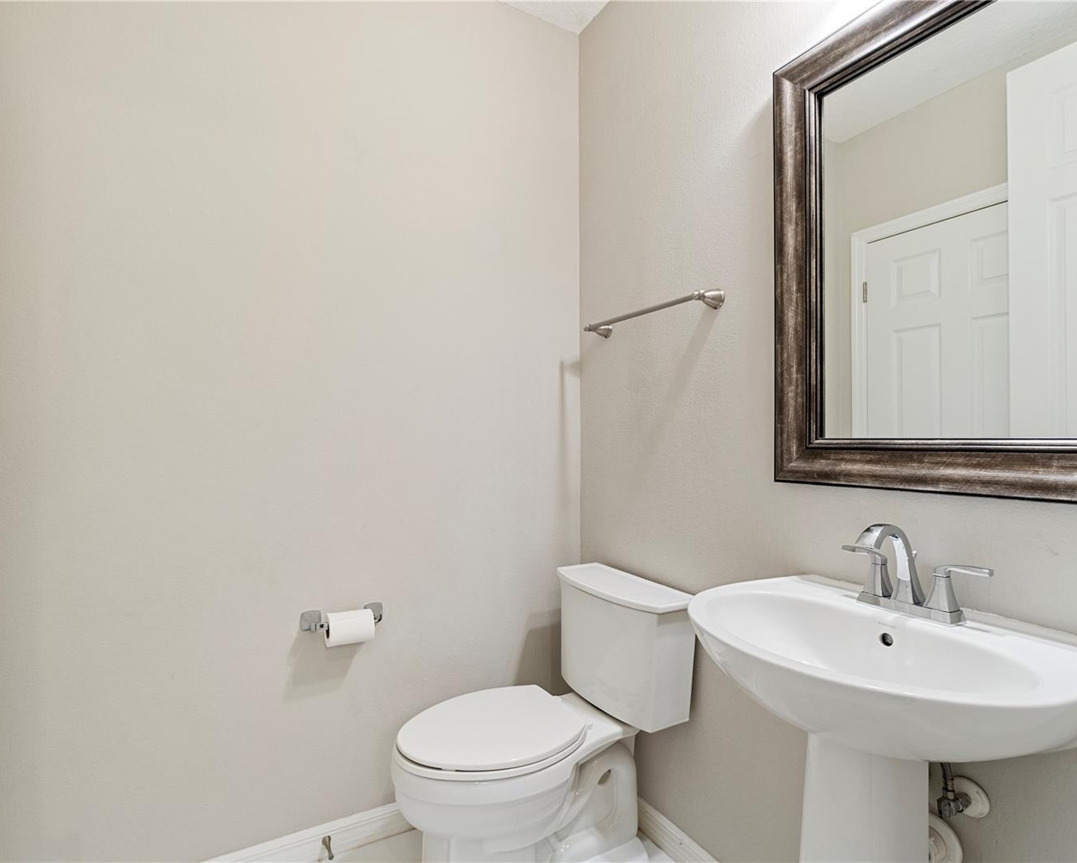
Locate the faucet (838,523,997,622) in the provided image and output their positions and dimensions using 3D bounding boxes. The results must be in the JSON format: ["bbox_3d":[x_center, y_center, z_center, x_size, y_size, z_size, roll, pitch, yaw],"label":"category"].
[{"bbox_3d":[0.622,0.241,0.946,0.172,0.167,0.236,0,-1,-31],"label":"faucet"}]

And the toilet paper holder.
[{"bbox_3d":[-0.538,0.528,1.502,0.220,0.056,0.068,0,-1,-29],"label":"toilet paper holder"}]

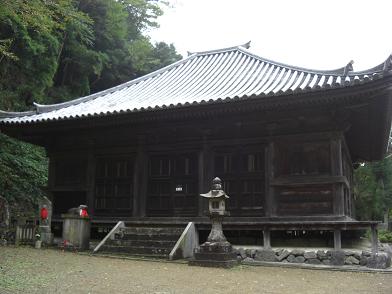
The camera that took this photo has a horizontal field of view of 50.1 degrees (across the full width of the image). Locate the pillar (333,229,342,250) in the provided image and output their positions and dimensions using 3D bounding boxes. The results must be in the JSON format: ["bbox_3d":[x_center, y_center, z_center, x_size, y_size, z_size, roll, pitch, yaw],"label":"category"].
[{"bbox_3d":[4.088,2.665,12.096,0.190,0.635,0.190,-4,-12,23],"label":"pillar"}]

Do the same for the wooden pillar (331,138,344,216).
[{"bbox_3d":[4.514,0.947,13.340,0.360,2.555,0.360,-4,-12,23],"label":"wooden pillar"}]

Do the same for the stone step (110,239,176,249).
[{"bbox_3d":[-1.718,3.093,13.392,2.462,0.197,0.325,-4,-12,23],"label":"stone step"}]

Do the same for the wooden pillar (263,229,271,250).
[{"bbox_3d":[2.185,2.818,12.895,0.190,0.623,0.190,-4,-12,23],"label":"wooden pillar"}]

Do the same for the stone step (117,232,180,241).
[{"bbox_3d":[-1.592,2.966,13.720,2.462,0.202,0.325,-4,-12,23],"label":"stone step"}]

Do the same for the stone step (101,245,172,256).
[{"bbox_3d":[-1.836,3.231,13.081,2.462,0.217,0.325,-4,-12,23],"label":"stone step"}]

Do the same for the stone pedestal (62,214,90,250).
[{"bbox_3d":[-4.146,2.974,14.530,0.808,1.192,0.552,-4,-12,23],"label":"stone pedestal"}]

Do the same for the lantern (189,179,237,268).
[{"bbox_3d":[0.486,1.958,11.080,0.985,2.324,0.985,-4,-12,23],"label":"lantern"}]

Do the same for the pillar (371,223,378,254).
[{"bbox_3d":[5.005,2.583,11.722,0.180,0.851,0.180,-4,-12,23],"label":"pillar"}]

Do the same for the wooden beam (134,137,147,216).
[{"bbox_3d":[-2.175,1.165,16.220,0.360,3.076,0.360,-4,-12,23],"label":"wooden beam"}]

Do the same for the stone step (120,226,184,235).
[{"bbox_3d":[-1.465,2.817,14.053,2.462,0.212,0.325,-4,-12,23],"label":"stone step"}]

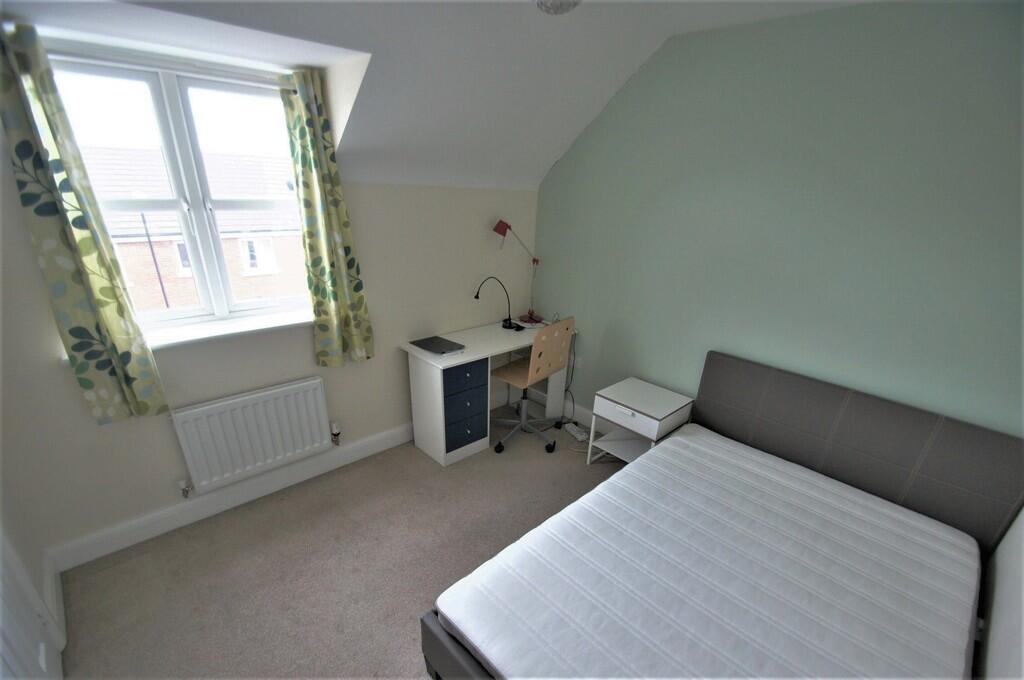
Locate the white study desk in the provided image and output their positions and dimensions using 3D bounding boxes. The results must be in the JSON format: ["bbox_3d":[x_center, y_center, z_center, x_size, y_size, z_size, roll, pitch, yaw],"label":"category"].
[{"bbox_3d":[-0.131,0.338,3.177,1.188,0.748,0.541,-14,23,-38],"label":"white study desk"}]

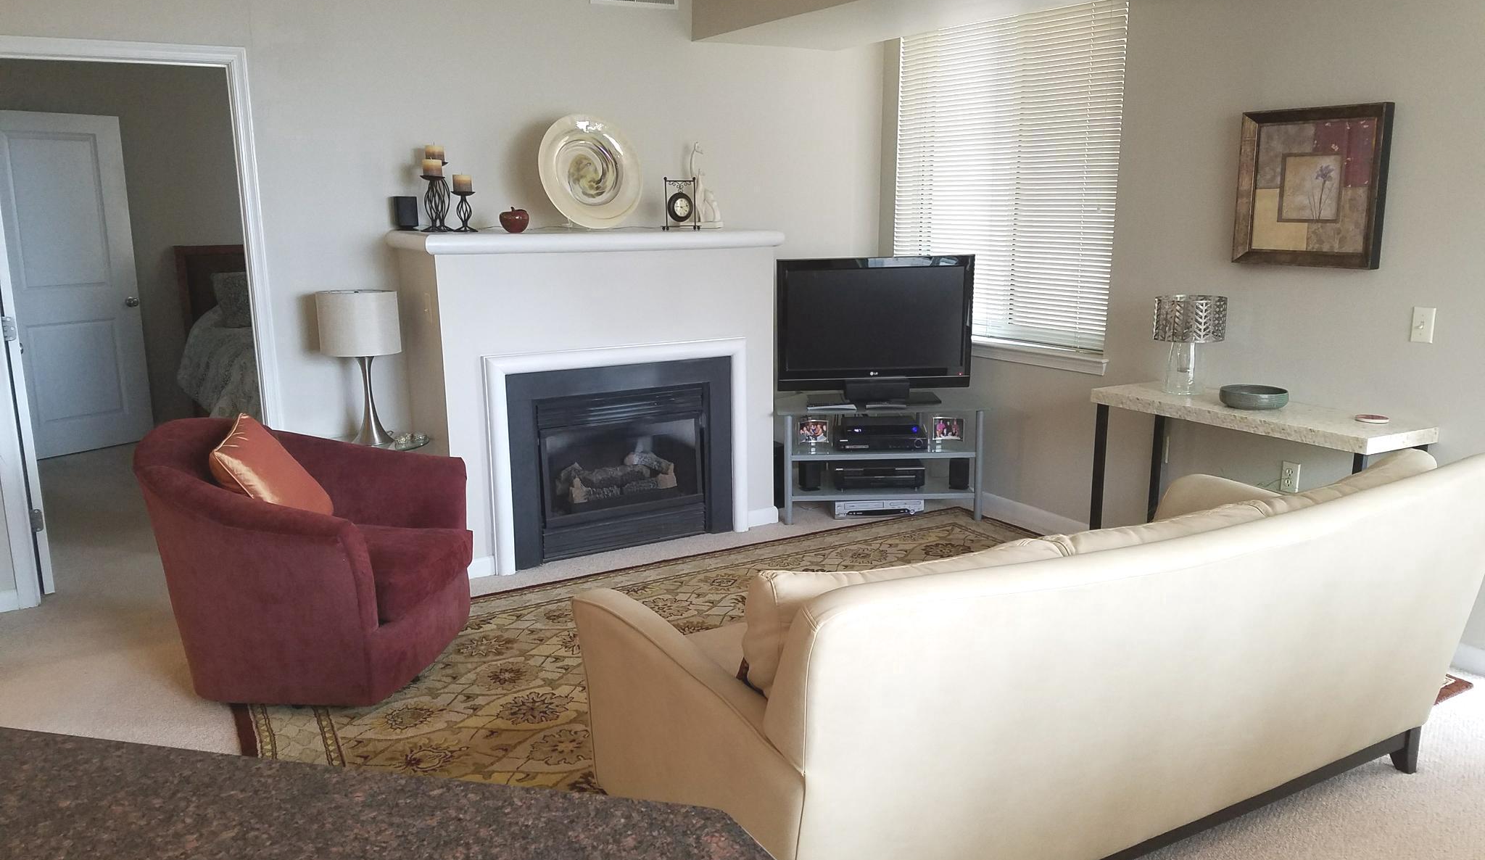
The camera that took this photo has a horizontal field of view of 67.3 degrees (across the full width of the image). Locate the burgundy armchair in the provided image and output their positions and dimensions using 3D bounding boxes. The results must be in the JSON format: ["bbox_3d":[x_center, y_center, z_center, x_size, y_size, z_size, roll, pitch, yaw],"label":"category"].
[{"bbox_3d":[-1.457,0.403,3.734,0.860,0.790,0.810,1,12,7],"label":"burgundy armchair"}]

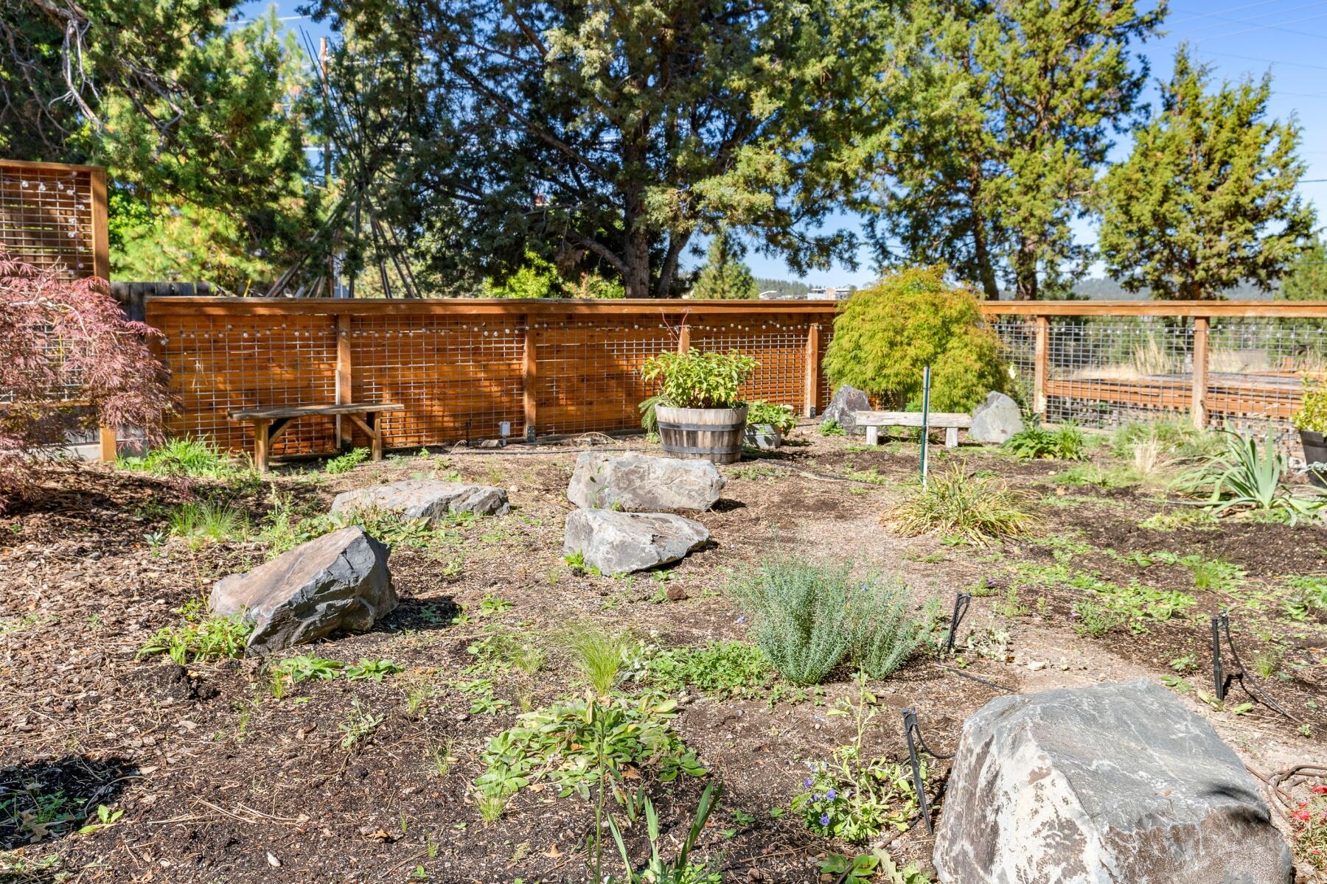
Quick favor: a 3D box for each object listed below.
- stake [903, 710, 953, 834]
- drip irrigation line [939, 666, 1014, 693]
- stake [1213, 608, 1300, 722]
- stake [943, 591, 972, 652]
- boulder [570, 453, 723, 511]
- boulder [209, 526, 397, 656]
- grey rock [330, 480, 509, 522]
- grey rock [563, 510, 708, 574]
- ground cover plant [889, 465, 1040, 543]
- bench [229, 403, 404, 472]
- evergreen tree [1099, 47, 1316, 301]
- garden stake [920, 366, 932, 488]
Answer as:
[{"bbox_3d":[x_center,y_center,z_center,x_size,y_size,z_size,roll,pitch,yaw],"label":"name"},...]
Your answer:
[{"bbox_3d":[0.562,0.710,2.023,0.095,0.265,0.060,2,8,15],"label":"stake"},{"bbox_3d":[0.941,0.705,2.894,0.025,0.020,0.257,-6,9,-38],"label":"drip irrigation line"},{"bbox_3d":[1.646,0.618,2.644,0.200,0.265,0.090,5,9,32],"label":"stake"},{"bbox_3d":[0.952,0.585,3.087,0.080,0.200,0.050,2,8,15],"label":"stake"},{"bbox_3d":[-0.091,0.212,5.393,0.860,0.265,0.450,0,7,3],"label":"boulder"},{"bbox_3d":[-1.293,0.468,3.419,0.570,0.335,0.470,-5,9,-35],"label":"boulder"},{"bbox_3d":[-1.311,0.301,5.180,0.930,0.150,0.450,0,7,-3],"label":"grey rock"},{"bbox_3d":[-0.127,0.404,4.246,0.640,0.220,0.460,-1,7,-8],"label":"grey rock"},{"bbox_3d":[1.517,0.281,4.842,0.700,0.290,0.640,2,8,16],"label":"ground cover plant"},{"bbox_3d":[-2.367,-0.033,6.554,1.080,0.410,0.300,-4,9,-31],"label":"bench"},{"bbox_3d":[10.194,-4.461,18.000,3.800,5.800,3.600,4,8,29],"label":"evergreen tree"},{"bbox_3d":[1.594,-0.100,5.812,0.042,0.760,0.040,2,8,15],"label":"garden stake"}]

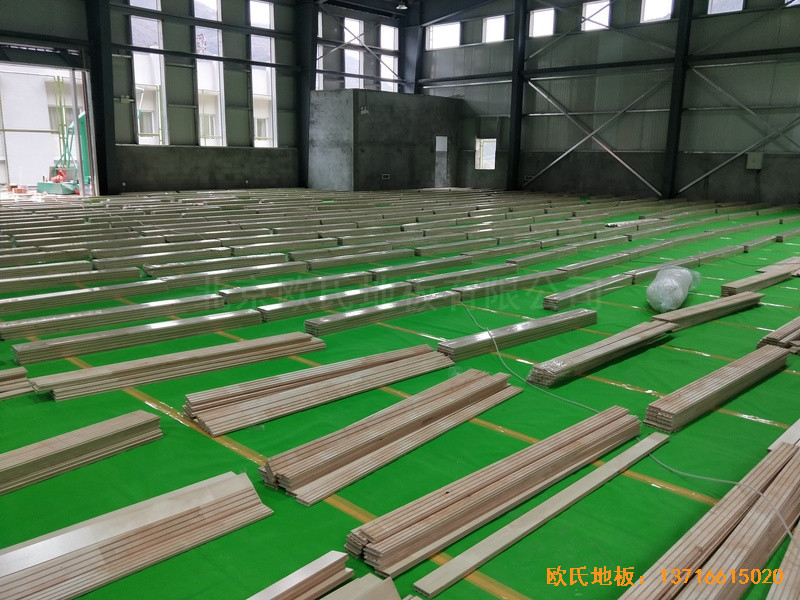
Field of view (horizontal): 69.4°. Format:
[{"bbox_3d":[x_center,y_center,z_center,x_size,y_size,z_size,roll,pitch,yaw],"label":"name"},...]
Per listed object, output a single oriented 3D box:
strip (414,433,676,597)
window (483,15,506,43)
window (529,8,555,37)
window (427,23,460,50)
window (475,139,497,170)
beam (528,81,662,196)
[{"bbox_3d":[0.759,0.883,2.592,1.802,0.020,0.068,-11,19,-40],"label":"strip"},{"bbox_3d":[3.599,-10.313,22.052,0.968,0.784,0.120,15,20,42],"label":"window"},{"bbox_3d":[5.089,-9.916,20.672,0.994,0.779,0.120,15,20,42],"label":"window"},{"bbox_3d":[1.769,-10.812,23.746,1.677,0.863,0.120,15,20,42],"label":"window"},{"bbox_3d":[3.442,-5.875,23.314,0.920,1.234,0.120,15,20,42],"label":"window"},{"bbox_3d":[6.530,-5.642,19.732,5.241,3.818,0.150,15,20,42],"label":"beam"}]

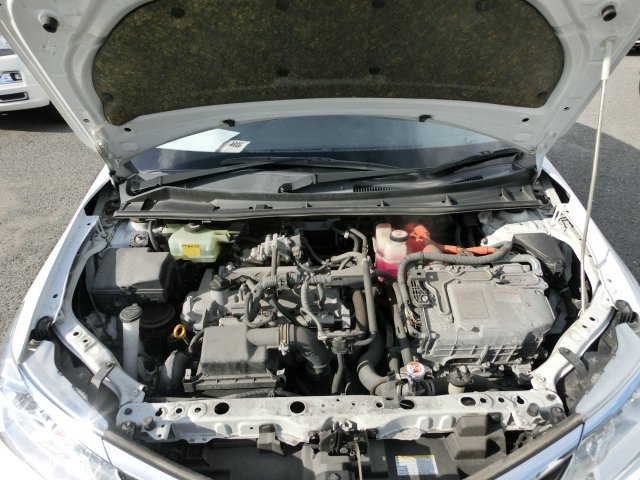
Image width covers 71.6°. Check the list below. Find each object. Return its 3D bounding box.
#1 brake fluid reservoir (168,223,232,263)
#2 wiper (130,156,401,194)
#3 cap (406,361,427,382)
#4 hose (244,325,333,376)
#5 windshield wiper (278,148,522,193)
[{"bbox_3d":[-0.353,0.007,1.310,0.178,0.095,0.090,-1,34,0],"label":"brake fluid reservoir"},{"bbox_3d":[-0.170,-0.232,1.437,0.863,0.050,0.126,-5,47,-4],"label":"wiper"},{"bbox_3d":[0.198,0.272,0.920,0.047,0.027,0.047,-1,34,0],"label":"cap"},{"bbox_3d":[-0.069,0.259,1.040,0.195,0.110,0.090,-1,34,0],"label":"hose"},{"bbox_3d":[0.273,-0.229,1.454,0.831,0.045,0.077,-9,48,-8],"label":"windshield wiper"}]

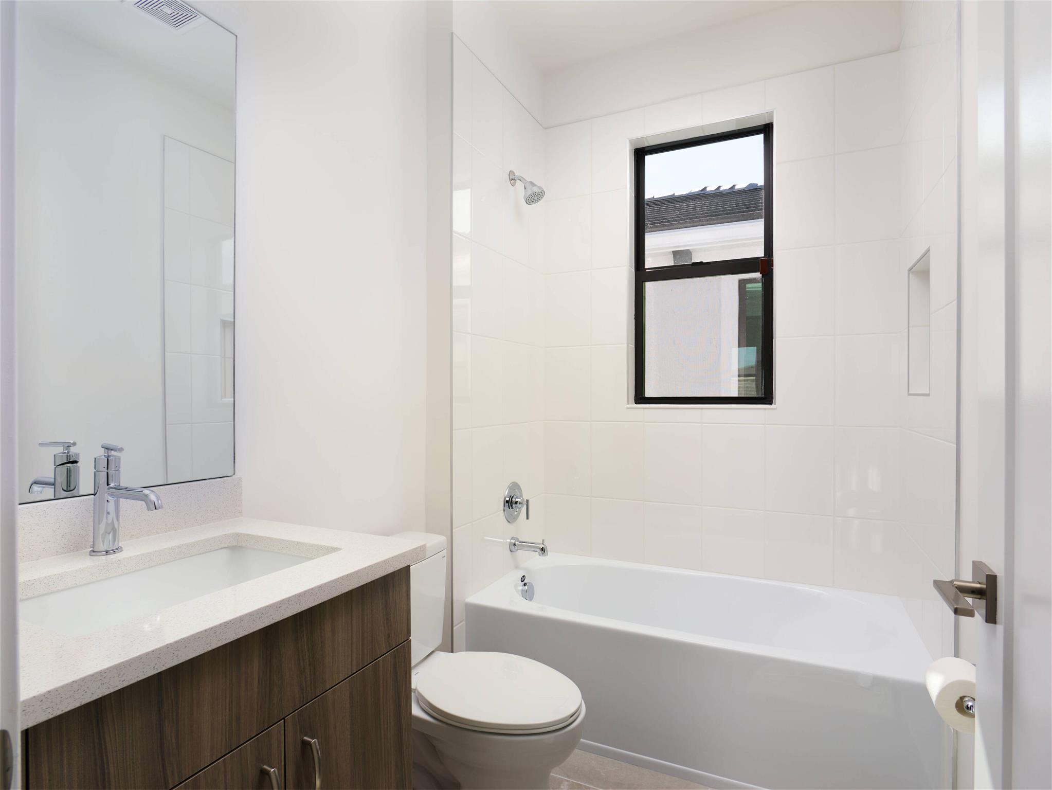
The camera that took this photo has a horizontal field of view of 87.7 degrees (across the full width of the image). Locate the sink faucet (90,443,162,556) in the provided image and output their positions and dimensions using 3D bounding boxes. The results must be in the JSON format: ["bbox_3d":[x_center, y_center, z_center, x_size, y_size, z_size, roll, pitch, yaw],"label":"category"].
[{"bbox_3d":[-0.743,0.196,1.016,0.189,0.207,0.066,0,0,26],"label":"sink faucet"}]

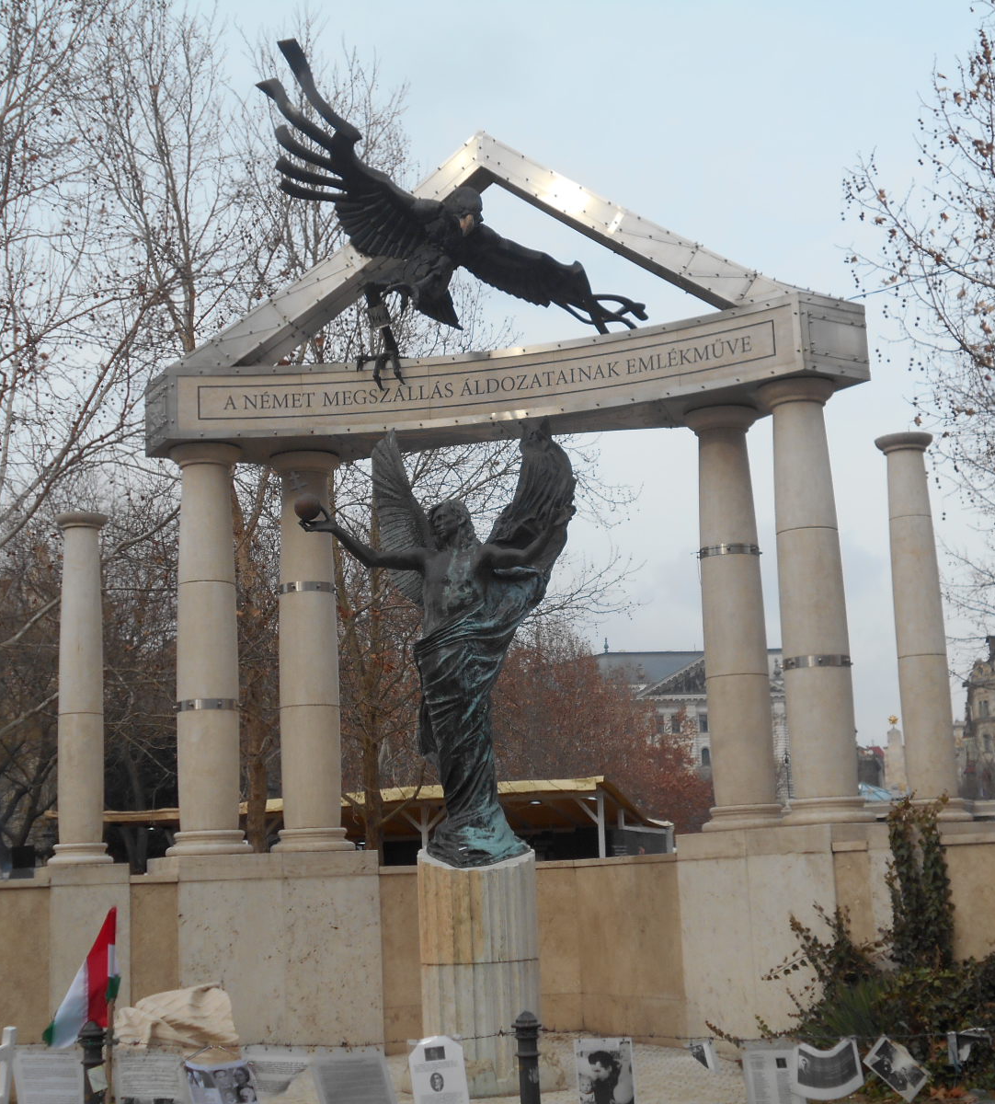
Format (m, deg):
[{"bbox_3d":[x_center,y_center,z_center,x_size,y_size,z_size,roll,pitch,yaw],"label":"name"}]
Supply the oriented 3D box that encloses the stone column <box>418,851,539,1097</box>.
[{"bbox_3d":[-0.135,3.010,13.475,0.870,1.680,0.870,-2,-11,0],"label":"stone column"}]

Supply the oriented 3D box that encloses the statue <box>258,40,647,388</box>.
[{"bbox_3d":[-0.395,-3.066,16.581,3.300,3.100,1.500,-4,-11,7],"label":"statue"}]

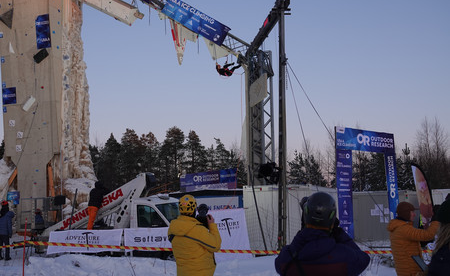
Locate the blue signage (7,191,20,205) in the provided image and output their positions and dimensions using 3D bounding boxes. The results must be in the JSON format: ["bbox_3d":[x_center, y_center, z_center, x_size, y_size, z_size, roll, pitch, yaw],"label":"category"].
[{"bbox_3d":[-8.173,2.326,20.800,0.480,0.500,0.050,-2,-7,17],"label":"blue signage"}]

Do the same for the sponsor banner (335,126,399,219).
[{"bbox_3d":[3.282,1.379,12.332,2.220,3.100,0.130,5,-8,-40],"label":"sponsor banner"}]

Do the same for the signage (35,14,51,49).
[{"bbox_3d":[-7.585,-4.446,22.500,0.700,1.400,0.050,-3,3,22],"label":"signage"}]

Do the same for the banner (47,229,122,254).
[{"bbox_3d":[-4.195,3.128,16.200,2.280,0.660,0.060,-3,-7,9],"label":"banner"}]

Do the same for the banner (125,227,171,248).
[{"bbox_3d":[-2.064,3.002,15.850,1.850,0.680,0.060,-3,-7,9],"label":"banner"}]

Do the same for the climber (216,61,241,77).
[{"bbox_3d":[0.180,-3.283,25.500,1.300,0.720,0.550,13,-12,-25],"label":"climber"}]

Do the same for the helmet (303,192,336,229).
[{"bbox_3d":[0.692,0.519,3.900,0.235,0.240,0.285,0,3,3],"label":"helmet"}]

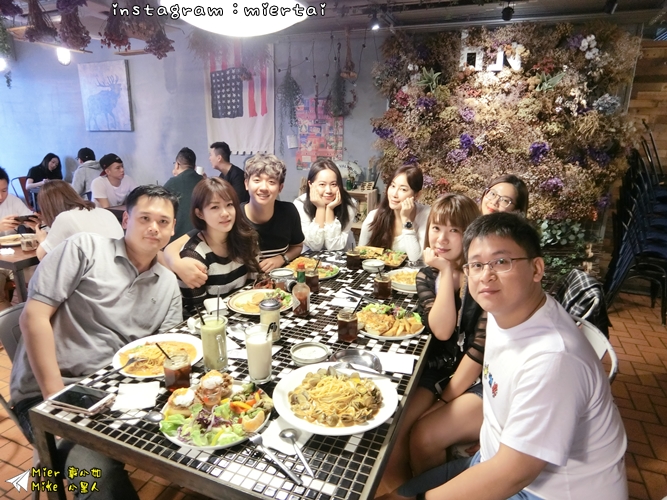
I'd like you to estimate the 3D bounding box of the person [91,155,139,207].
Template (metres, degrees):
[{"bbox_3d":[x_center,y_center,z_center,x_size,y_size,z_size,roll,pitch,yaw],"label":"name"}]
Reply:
[{"bbox_3d":[-1.850,-0.200,3.490,0.800,1.240,0.520,15,21,38],"label":"person"}]

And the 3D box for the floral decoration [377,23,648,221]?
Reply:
[{"bbox_3d":[1.523,-1.254,4.006,2.340,1.770,0.220,8,18,21],"label":"floral decoration"}]

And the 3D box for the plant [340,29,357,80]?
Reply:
[{"bbox_3d":[0.140,-1.823,3.772,0.165,0.460,0.160,-6,16,-20],"label":"plant"}]

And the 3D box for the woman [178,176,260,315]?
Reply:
[{"bbox_3d":[-0.434,0.290,1.826,0.720,1.220,0.500,11,19,36],"label":"woman"}]

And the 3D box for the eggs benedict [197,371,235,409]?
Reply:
[{"bbox_3d":[-0.321,0.378,1.097,0.088,0.063,0.083,2,17,0],"label":"eggs benedict"}]

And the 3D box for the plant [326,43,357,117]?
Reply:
[{"bbox_3d":[0.073,-1.653,3.923,0.300,0.690,0.250,-6,16,-20],"label":"plant"}]

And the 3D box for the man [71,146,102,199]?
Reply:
[{"bbox_3d":[-2.500,-0.421,4.200,0.780,1.220,0.500,15,21,38],"label":"man"}]

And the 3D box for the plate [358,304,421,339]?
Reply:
[{"bbox_3d":[0.191,0.233,1.366,0.234,0.066,0.234,0,15,0],"label":"plate"}]

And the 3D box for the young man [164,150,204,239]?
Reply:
[{"bbox_3d":[-1.354,-0.229,3.586,0.780,1.300,0.520,8,17,27],"label":"young man"}]

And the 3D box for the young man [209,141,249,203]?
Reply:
[{"bbox_3d":[-1.067,-0.355,4.003,0.750,1.320,0.500,4,16,17],"label":"young man"}]

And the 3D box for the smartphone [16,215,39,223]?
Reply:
[{"bbox_3d":[-1.859,-0.191,2.450,0.150,0.075,0.009,-13,65,-39],"label":"smartphone"}]

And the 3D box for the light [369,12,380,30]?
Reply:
[{"bbox_3d":[0.364,-2.030,3.594,0.120,0.160,0.110,8,18,21],"label":"light"}]

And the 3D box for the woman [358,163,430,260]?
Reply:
[{"bbox_3d":[0.385,0.174,2.360,0.480,1.290,0.750,7,17,18],"label":"woman"}]

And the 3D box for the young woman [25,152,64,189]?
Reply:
[{"bbox_3d":[-3.260,-0.535,4.680,0.780,1.130,0.470,13,20,34],"label":"young woman"}]

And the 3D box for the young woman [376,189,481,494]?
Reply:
[{"bbox_3d":[0.460,0.437,1.520,0.650,1.280,0.470,-8,19,-30],"label":"young woman"}]

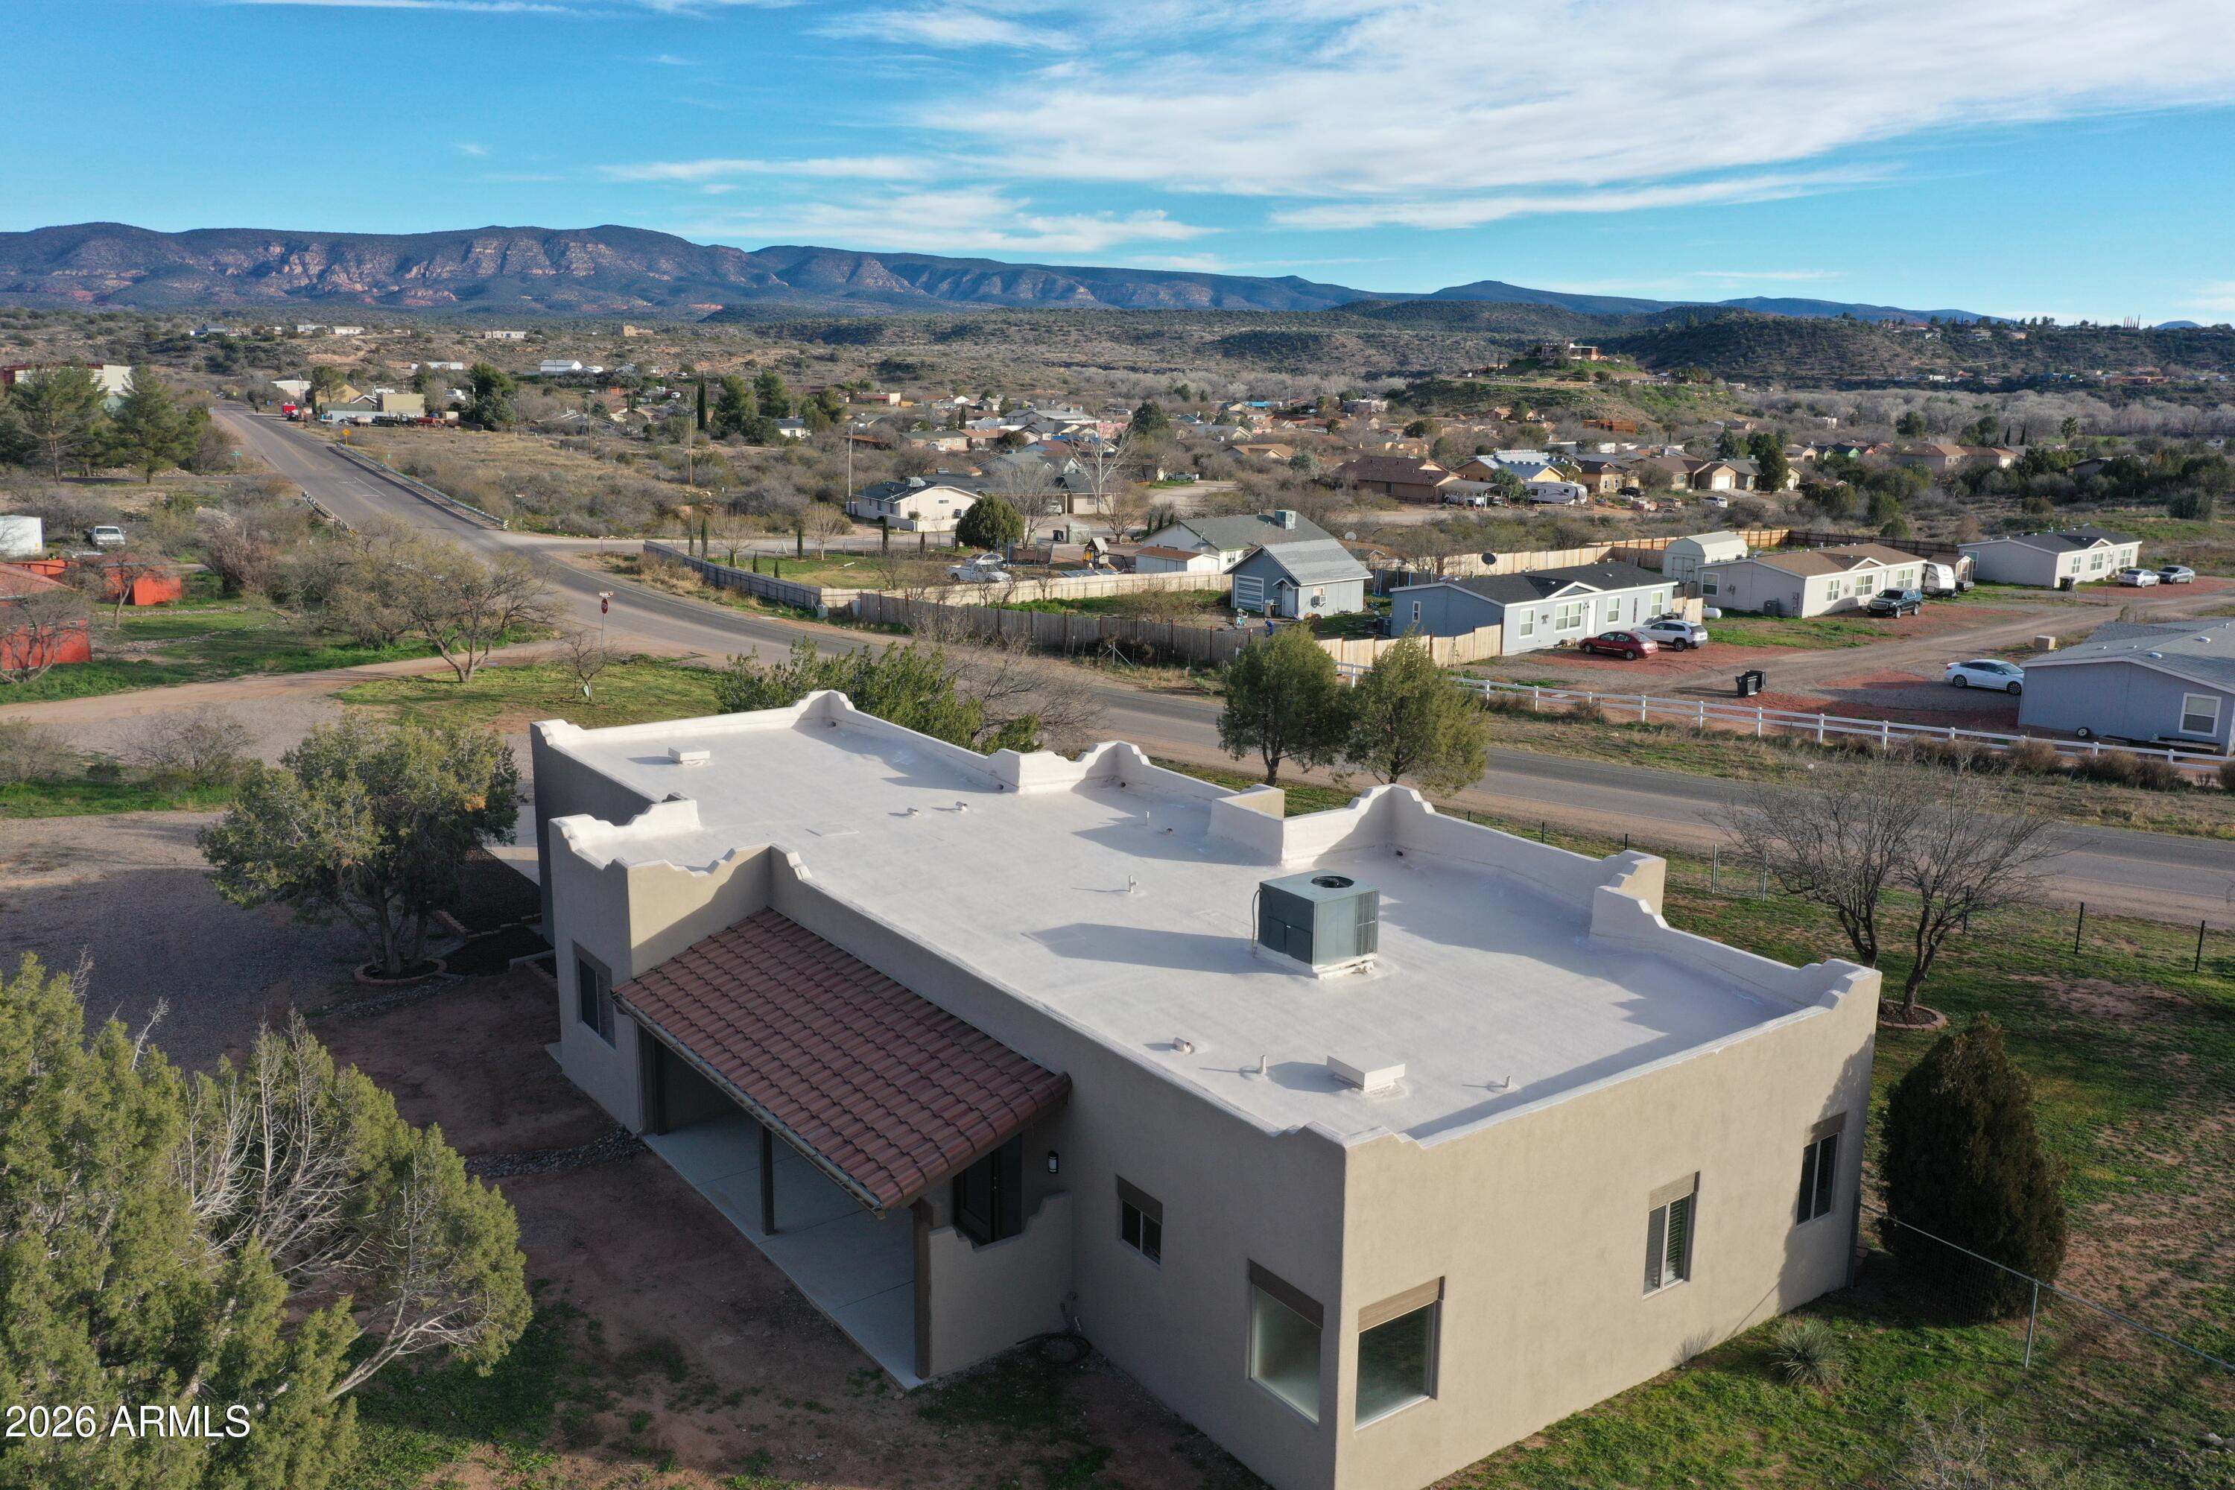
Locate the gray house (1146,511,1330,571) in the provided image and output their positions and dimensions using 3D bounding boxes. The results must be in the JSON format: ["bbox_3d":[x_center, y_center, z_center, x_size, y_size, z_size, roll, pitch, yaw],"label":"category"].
[{"bbox_3d":[10.675,-17.387,151.012,14.646,4.789,9.671,-10,16,-41],"label":"gray house"}]

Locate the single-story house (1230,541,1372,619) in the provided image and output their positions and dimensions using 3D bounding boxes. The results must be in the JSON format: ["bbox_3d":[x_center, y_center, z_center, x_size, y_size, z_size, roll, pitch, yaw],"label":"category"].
[{"bbox_3d":[11.684,-10.911,113.129,7.000,4.350,6.800,-10,16,-41],"label":"single-story house"}]

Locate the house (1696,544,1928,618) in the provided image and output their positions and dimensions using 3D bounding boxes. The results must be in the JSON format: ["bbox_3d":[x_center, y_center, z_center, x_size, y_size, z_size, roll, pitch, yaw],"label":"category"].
[{"bbox_3d":[53.105,-12.821,132.755,18.001,3.666,8.720,-10,16,-39],"label":"house"}]

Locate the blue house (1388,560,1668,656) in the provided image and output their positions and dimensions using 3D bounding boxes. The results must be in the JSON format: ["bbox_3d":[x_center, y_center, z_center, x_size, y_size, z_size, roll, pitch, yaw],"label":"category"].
[{"bbox_3d":[25.315,-8.627,104.884,18.100,3.700,8.300,-10,16,-41],"label":"blue house"}]

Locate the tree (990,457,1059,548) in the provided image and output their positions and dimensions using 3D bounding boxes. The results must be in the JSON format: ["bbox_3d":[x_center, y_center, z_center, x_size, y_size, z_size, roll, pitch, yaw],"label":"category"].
[{"bbox_3d":[-9.191,-23.866,172.632,6.801,9.035,6.461,0,12,-3],"label":"tree"}]

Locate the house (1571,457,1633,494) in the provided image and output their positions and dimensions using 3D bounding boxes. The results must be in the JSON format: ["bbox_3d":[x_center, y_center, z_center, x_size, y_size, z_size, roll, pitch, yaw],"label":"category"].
[{"bbox_3d":[78.531,-43.315,281.627,9.200,4.800,8.800,-6,14,-29],"label":"house"}]

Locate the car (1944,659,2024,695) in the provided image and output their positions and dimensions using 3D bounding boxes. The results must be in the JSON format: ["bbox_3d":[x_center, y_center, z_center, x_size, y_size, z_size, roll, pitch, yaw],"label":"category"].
[{"bbox_3d":[45.454,-3.569,90.020,4.780,1.460,1.840,11,16,41],"label":"car"}]

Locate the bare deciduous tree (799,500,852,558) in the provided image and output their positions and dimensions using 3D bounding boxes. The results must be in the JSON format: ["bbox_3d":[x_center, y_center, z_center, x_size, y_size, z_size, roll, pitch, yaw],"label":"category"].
[{"bbox_3d":[-24.099,-17.552,142.645,4.200,4.800,4.000,-1,12,-10],"label":"bare deciduous tree"}]

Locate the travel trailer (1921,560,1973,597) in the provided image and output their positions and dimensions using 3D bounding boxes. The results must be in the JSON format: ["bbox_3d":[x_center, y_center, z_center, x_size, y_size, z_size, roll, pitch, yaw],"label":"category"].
[{"bbox_3d":[60.514,-12.801,130.841,2.300,2.600,6.000,-9,16,-38],"label":"travel trailer"}]

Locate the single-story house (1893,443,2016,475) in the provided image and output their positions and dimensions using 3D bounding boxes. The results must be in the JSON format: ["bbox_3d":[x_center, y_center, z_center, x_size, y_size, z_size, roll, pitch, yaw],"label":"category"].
[{"bbox_3d":[167.282,-56.967,345.855,17.000,4.800,16.000,-10,16,-41],"label":"single-story house"}]

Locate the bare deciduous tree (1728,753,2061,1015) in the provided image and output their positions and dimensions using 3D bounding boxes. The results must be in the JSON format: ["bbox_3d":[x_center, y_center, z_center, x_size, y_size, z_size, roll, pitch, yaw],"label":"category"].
[{"bbox_3d":[15.976,2.984,35.739,6.965,5.311,5.921,6,14,24],"label":"bare deciduous tree"}]

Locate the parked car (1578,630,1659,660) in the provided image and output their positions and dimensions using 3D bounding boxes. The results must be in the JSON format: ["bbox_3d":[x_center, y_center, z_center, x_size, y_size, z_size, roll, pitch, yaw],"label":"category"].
[{"bbox_3d":[28.073,-5.716,97.166,1.760,1.430,4.550,-10,16,-40],"label":"parked car"}]

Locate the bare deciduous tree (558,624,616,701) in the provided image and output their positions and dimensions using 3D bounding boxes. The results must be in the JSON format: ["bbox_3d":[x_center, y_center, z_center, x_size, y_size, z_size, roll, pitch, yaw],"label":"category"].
[{"bbox_3d":[-21.666,-3.350,70.949,2.363,3.117,2.127,-3,13,-17],"label":"bare deciduous tree"}]

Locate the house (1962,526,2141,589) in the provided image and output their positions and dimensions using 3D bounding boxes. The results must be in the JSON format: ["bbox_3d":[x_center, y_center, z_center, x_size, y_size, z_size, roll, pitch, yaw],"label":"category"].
[{"bbox_3d":[85.136,-17.192,158.607,17.090,3.817,8.720,-9,16,-38],"label":"house"}]

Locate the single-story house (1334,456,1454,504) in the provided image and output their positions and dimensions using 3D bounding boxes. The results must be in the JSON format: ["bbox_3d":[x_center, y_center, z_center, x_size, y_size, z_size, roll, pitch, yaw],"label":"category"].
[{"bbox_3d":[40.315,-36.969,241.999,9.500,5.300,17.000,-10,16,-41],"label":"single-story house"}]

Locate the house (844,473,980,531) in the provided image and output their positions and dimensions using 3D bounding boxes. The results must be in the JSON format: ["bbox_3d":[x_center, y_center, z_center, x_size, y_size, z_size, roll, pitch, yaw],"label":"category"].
[{"bbox_3d":[-26.224,-30.941,219.430,12.300,4.200,14.000,-10,16,-41],"label":"house"}]

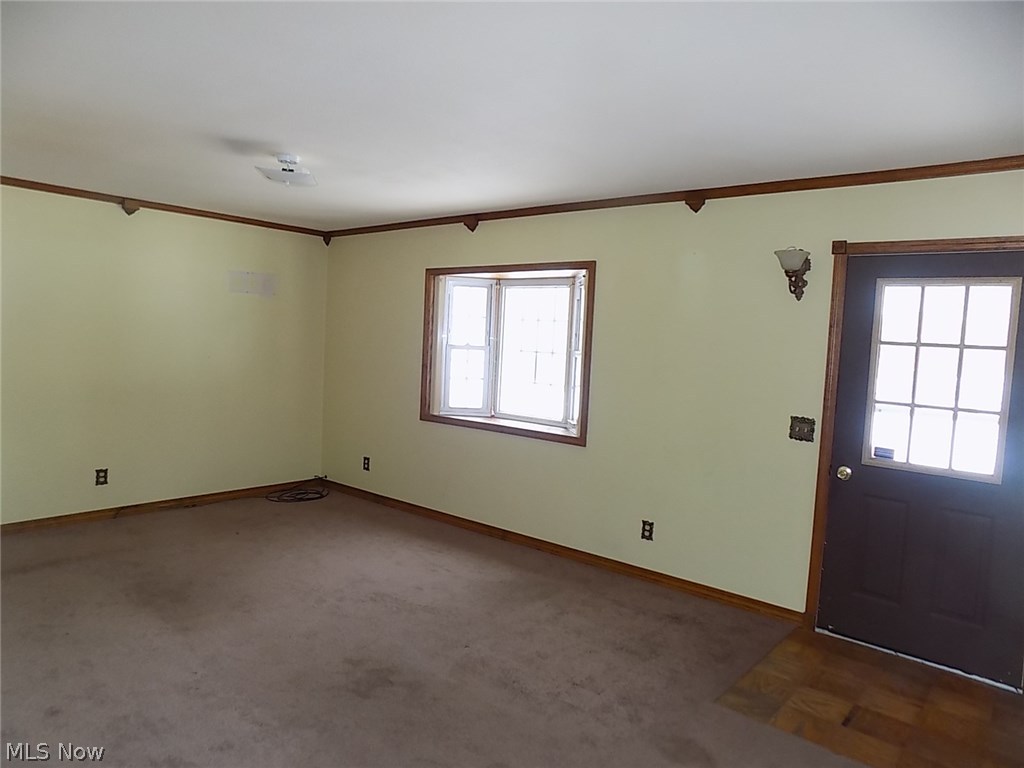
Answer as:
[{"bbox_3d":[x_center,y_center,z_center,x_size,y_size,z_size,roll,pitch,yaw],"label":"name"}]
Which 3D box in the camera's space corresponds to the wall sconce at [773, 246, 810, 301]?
[{"bbox_3d":[1.515,-0.596,3.658,0.182,0.280,0.230,6,5,39],"label":"wall sconce"}]

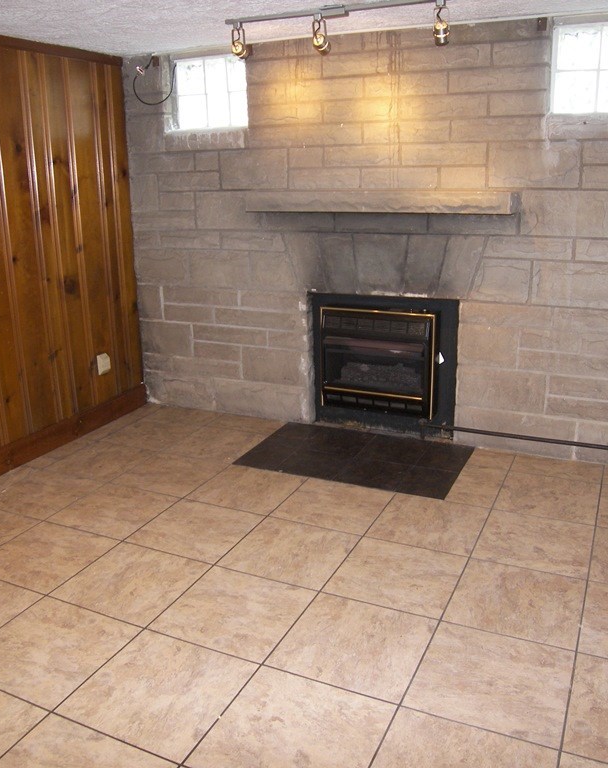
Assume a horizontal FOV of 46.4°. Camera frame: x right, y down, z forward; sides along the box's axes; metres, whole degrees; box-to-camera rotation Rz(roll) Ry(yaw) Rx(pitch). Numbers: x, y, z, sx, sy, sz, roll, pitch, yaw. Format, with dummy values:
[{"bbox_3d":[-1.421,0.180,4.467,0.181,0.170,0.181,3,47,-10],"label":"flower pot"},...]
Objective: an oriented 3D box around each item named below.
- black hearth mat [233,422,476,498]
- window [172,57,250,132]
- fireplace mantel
[{"bbox_3d":[0.292,0.385,3.864,1.135,0.011,0.719,7,18,24],"label":"black hearth mat"},{"bbox_3d":[-0.549,-1.701,4.142,0.519,0.400,0.091,7,18,24],"label":"window"},{"bbox_3d":[0.379,-0.957,3.707,1.433,0.114,0.223,7,18,24],"label":"fireplace mantel"}]

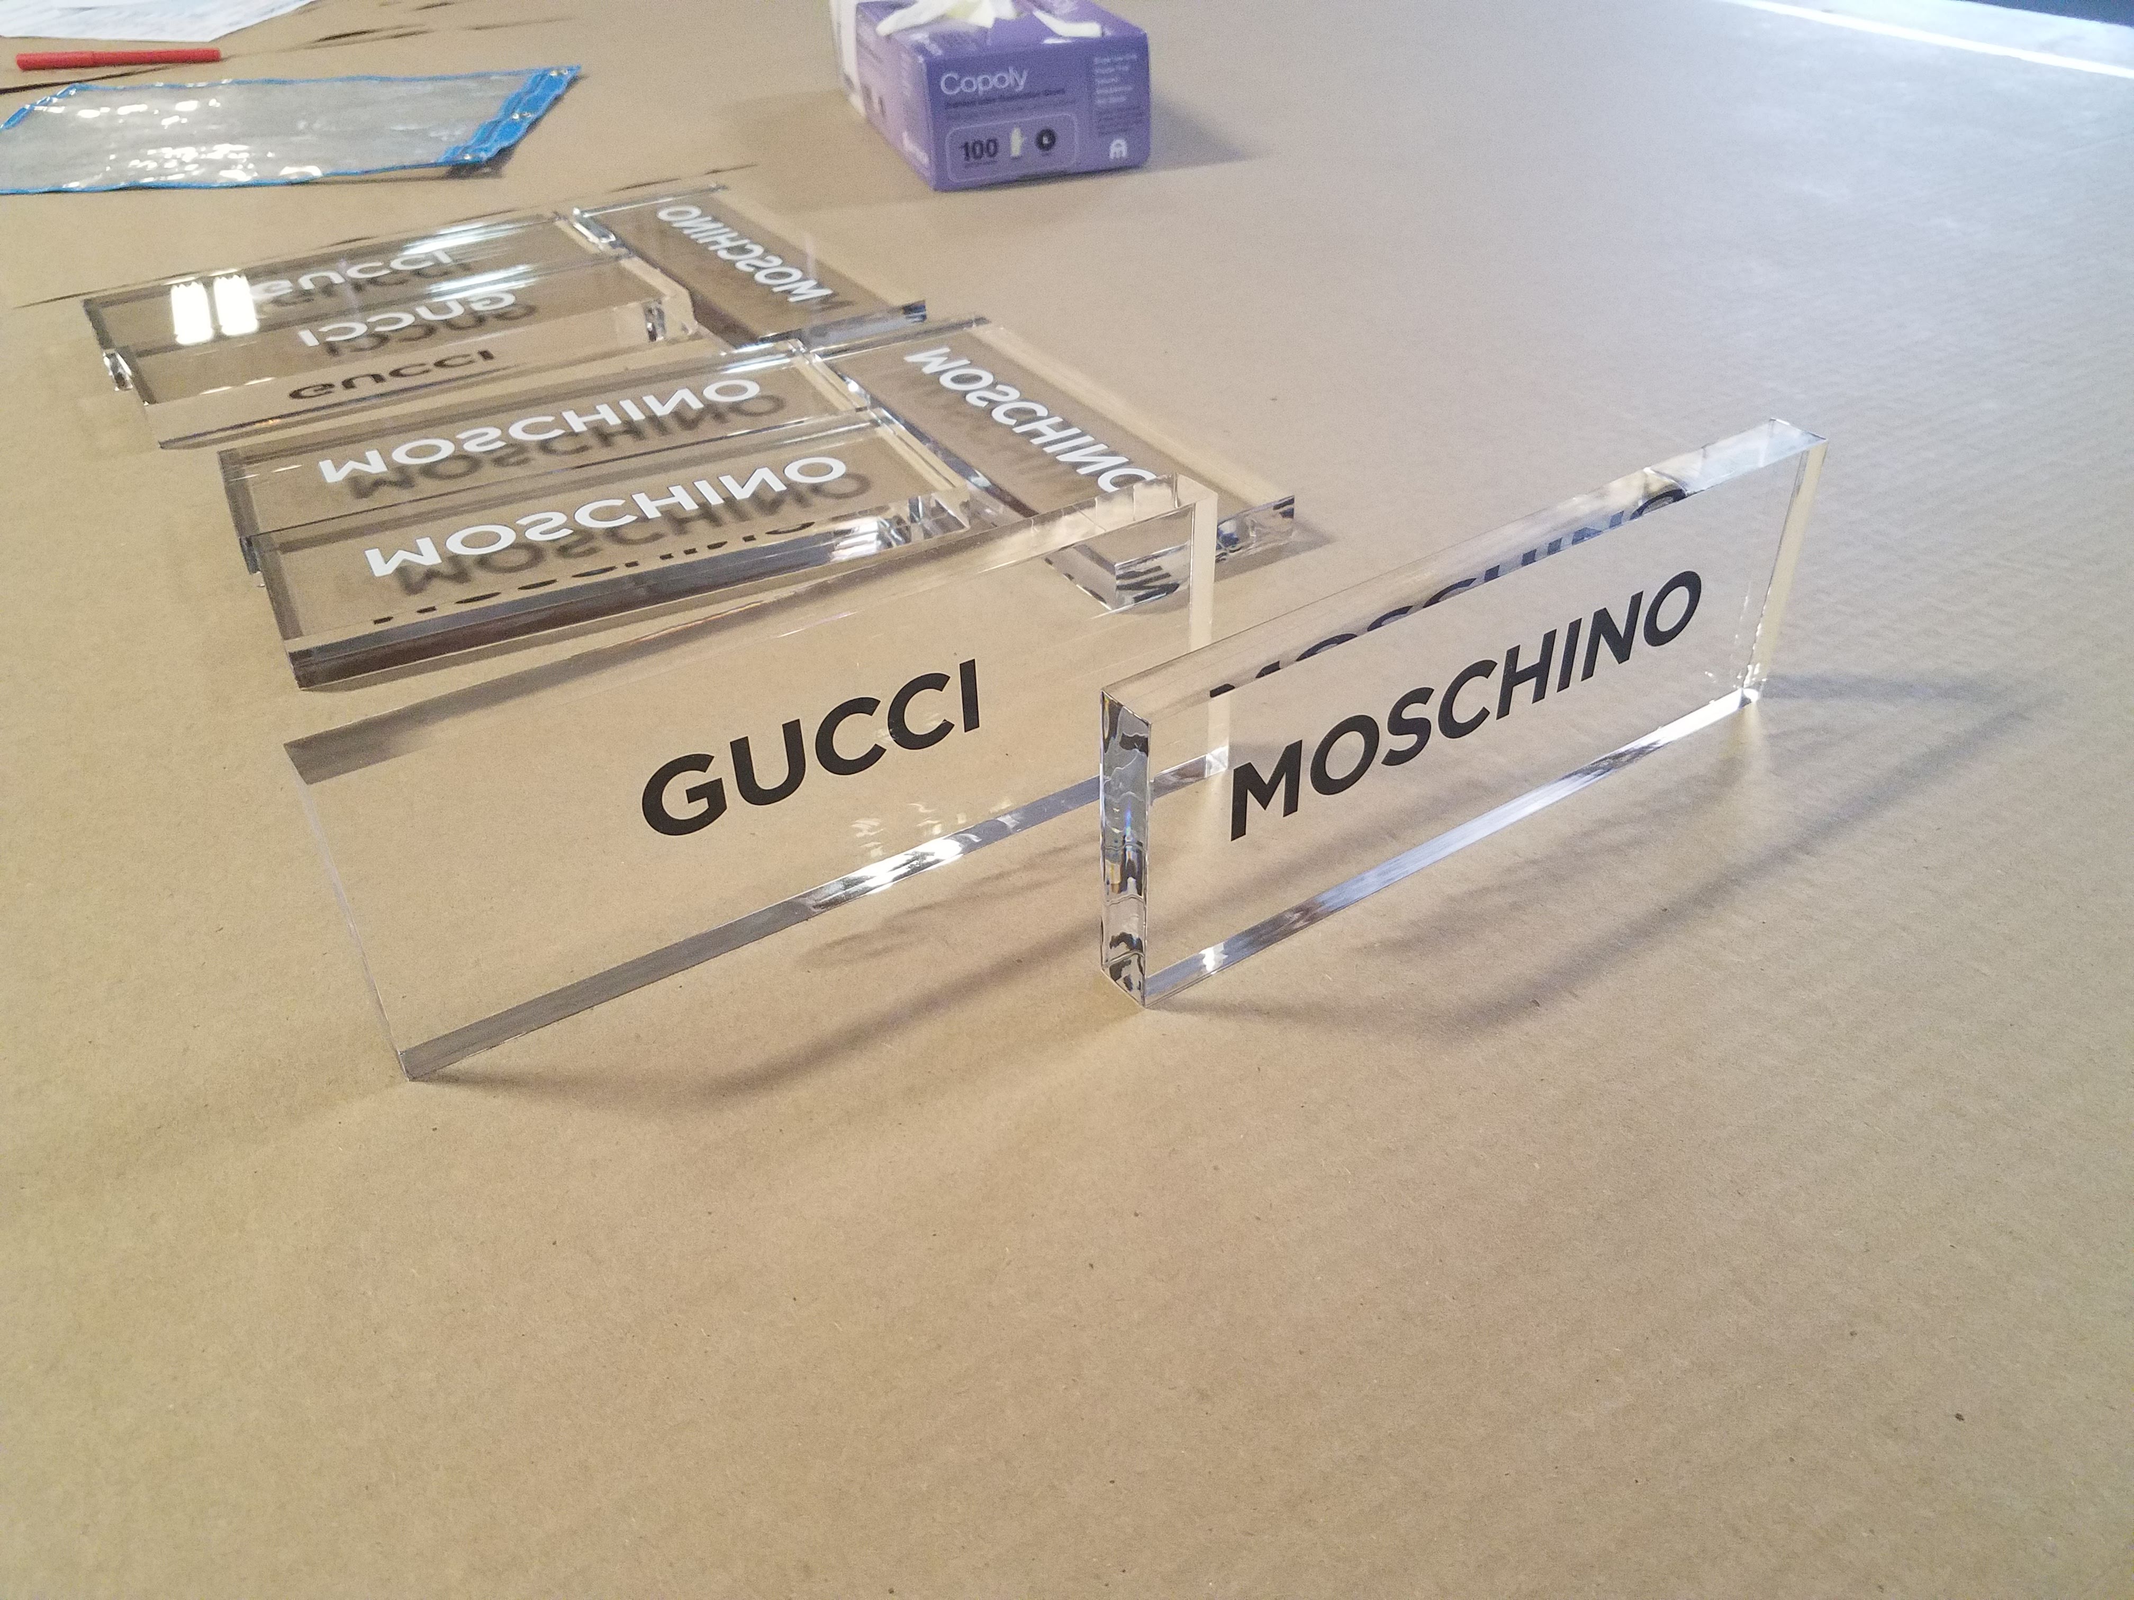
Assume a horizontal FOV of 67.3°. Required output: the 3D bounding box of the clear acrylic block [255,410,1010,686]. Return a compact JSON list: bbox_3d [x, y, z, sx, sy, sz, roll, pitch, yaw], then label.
[{"bbox_3d":[-0.143,-0.087,0.517,0.210,0.015,0.076,-18,39,-22],"label":"clear acrylic block"}]

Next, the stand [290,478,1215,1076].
[{"bbox_3d":[-0.054,-0.011,0.358,0.206,0.074,0.015,-22,41,-27],"label":"stand"}]

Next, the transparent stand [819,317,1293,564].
[{"bbox_3d":[-0.012,-0.132,0.579,0.078,0.014,0.205,-20,40,-24],"label":"transparent stand"}]

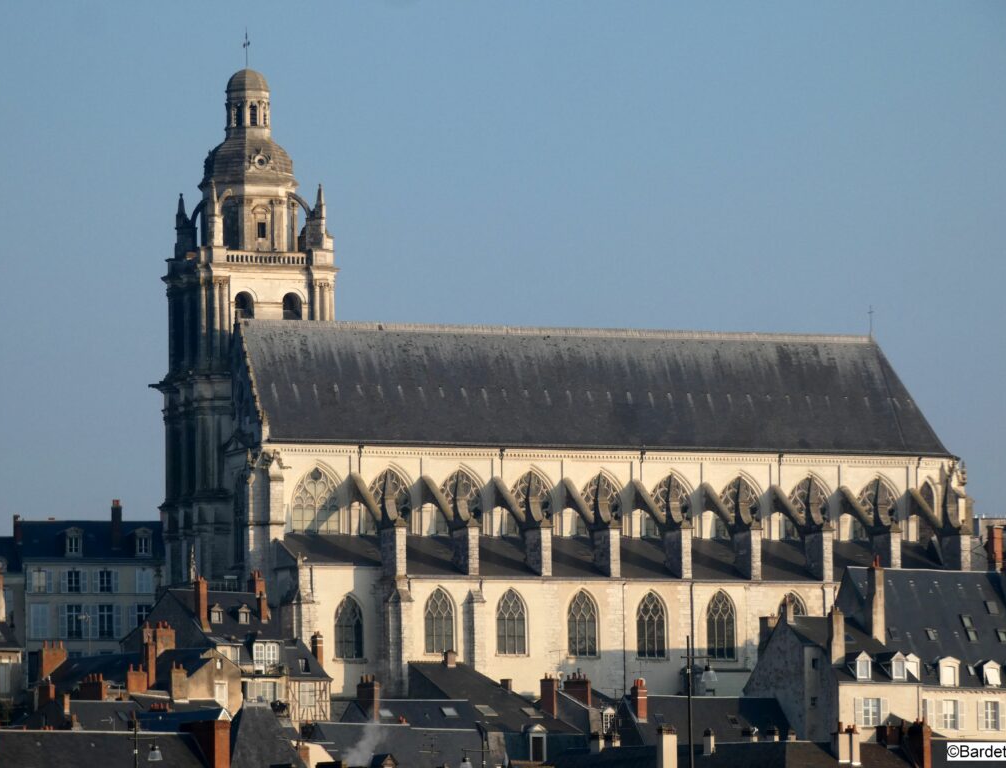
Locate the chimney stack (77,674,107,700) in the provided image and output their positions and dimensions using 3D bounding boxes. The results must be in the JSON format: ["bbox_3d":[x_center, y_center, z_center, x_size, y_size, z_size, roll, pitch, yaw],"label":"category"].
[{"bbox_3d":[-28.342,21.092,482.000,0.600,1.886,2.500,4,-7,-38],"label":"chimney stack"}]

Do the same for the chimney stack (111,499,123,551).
[{"bbox_3d":[-33.982,12.399,615.000,0.850,4.480,1.000,1,-6,-15],"label":"chimney stack"}]

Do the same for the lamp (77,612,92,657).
[{"bbox_3d":[-30.093,18.085,502.000,1.000,3.280,0.350,-1,-5,0],"label":"lamp"}]

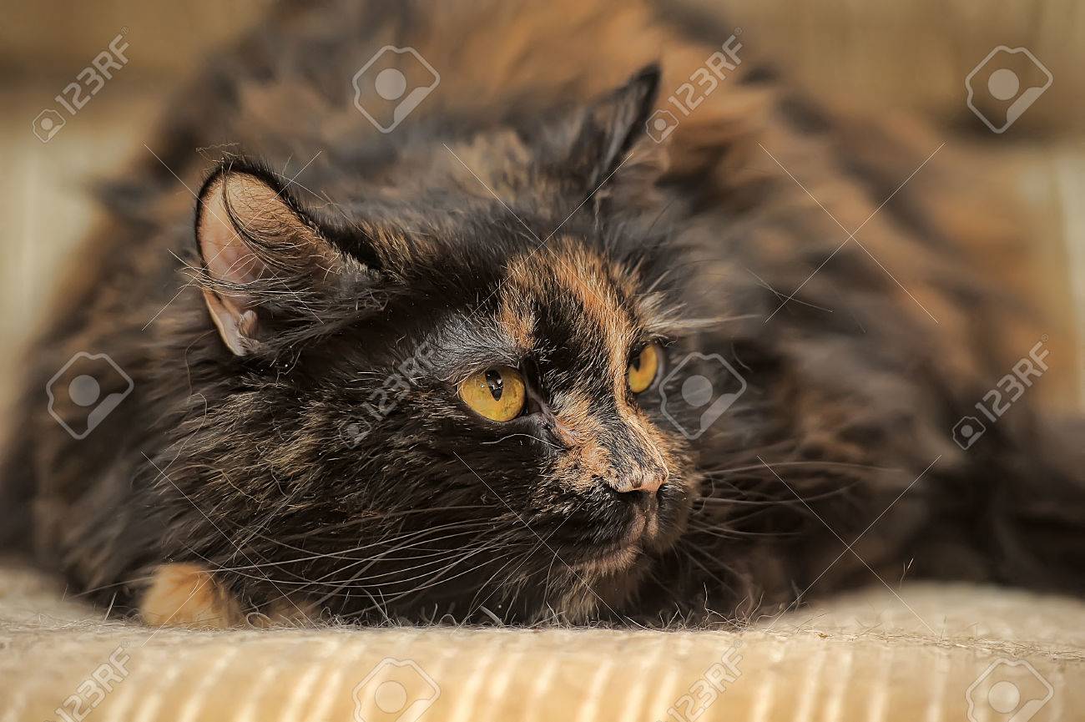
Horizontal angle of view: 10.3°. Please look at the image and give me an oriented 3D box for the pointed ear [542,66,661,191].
[{"bbox_3d":[0.015,-0.057,1.475,0.021,0.040,0.034,31,-12,7],"label":"pointed ear"}]

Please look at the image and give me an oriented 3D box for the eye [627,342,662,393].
[{"bbox_3d":[0.024,0.002,1.430,0.009,0.013,0.016,5,-3,42],"label":"eye"}]

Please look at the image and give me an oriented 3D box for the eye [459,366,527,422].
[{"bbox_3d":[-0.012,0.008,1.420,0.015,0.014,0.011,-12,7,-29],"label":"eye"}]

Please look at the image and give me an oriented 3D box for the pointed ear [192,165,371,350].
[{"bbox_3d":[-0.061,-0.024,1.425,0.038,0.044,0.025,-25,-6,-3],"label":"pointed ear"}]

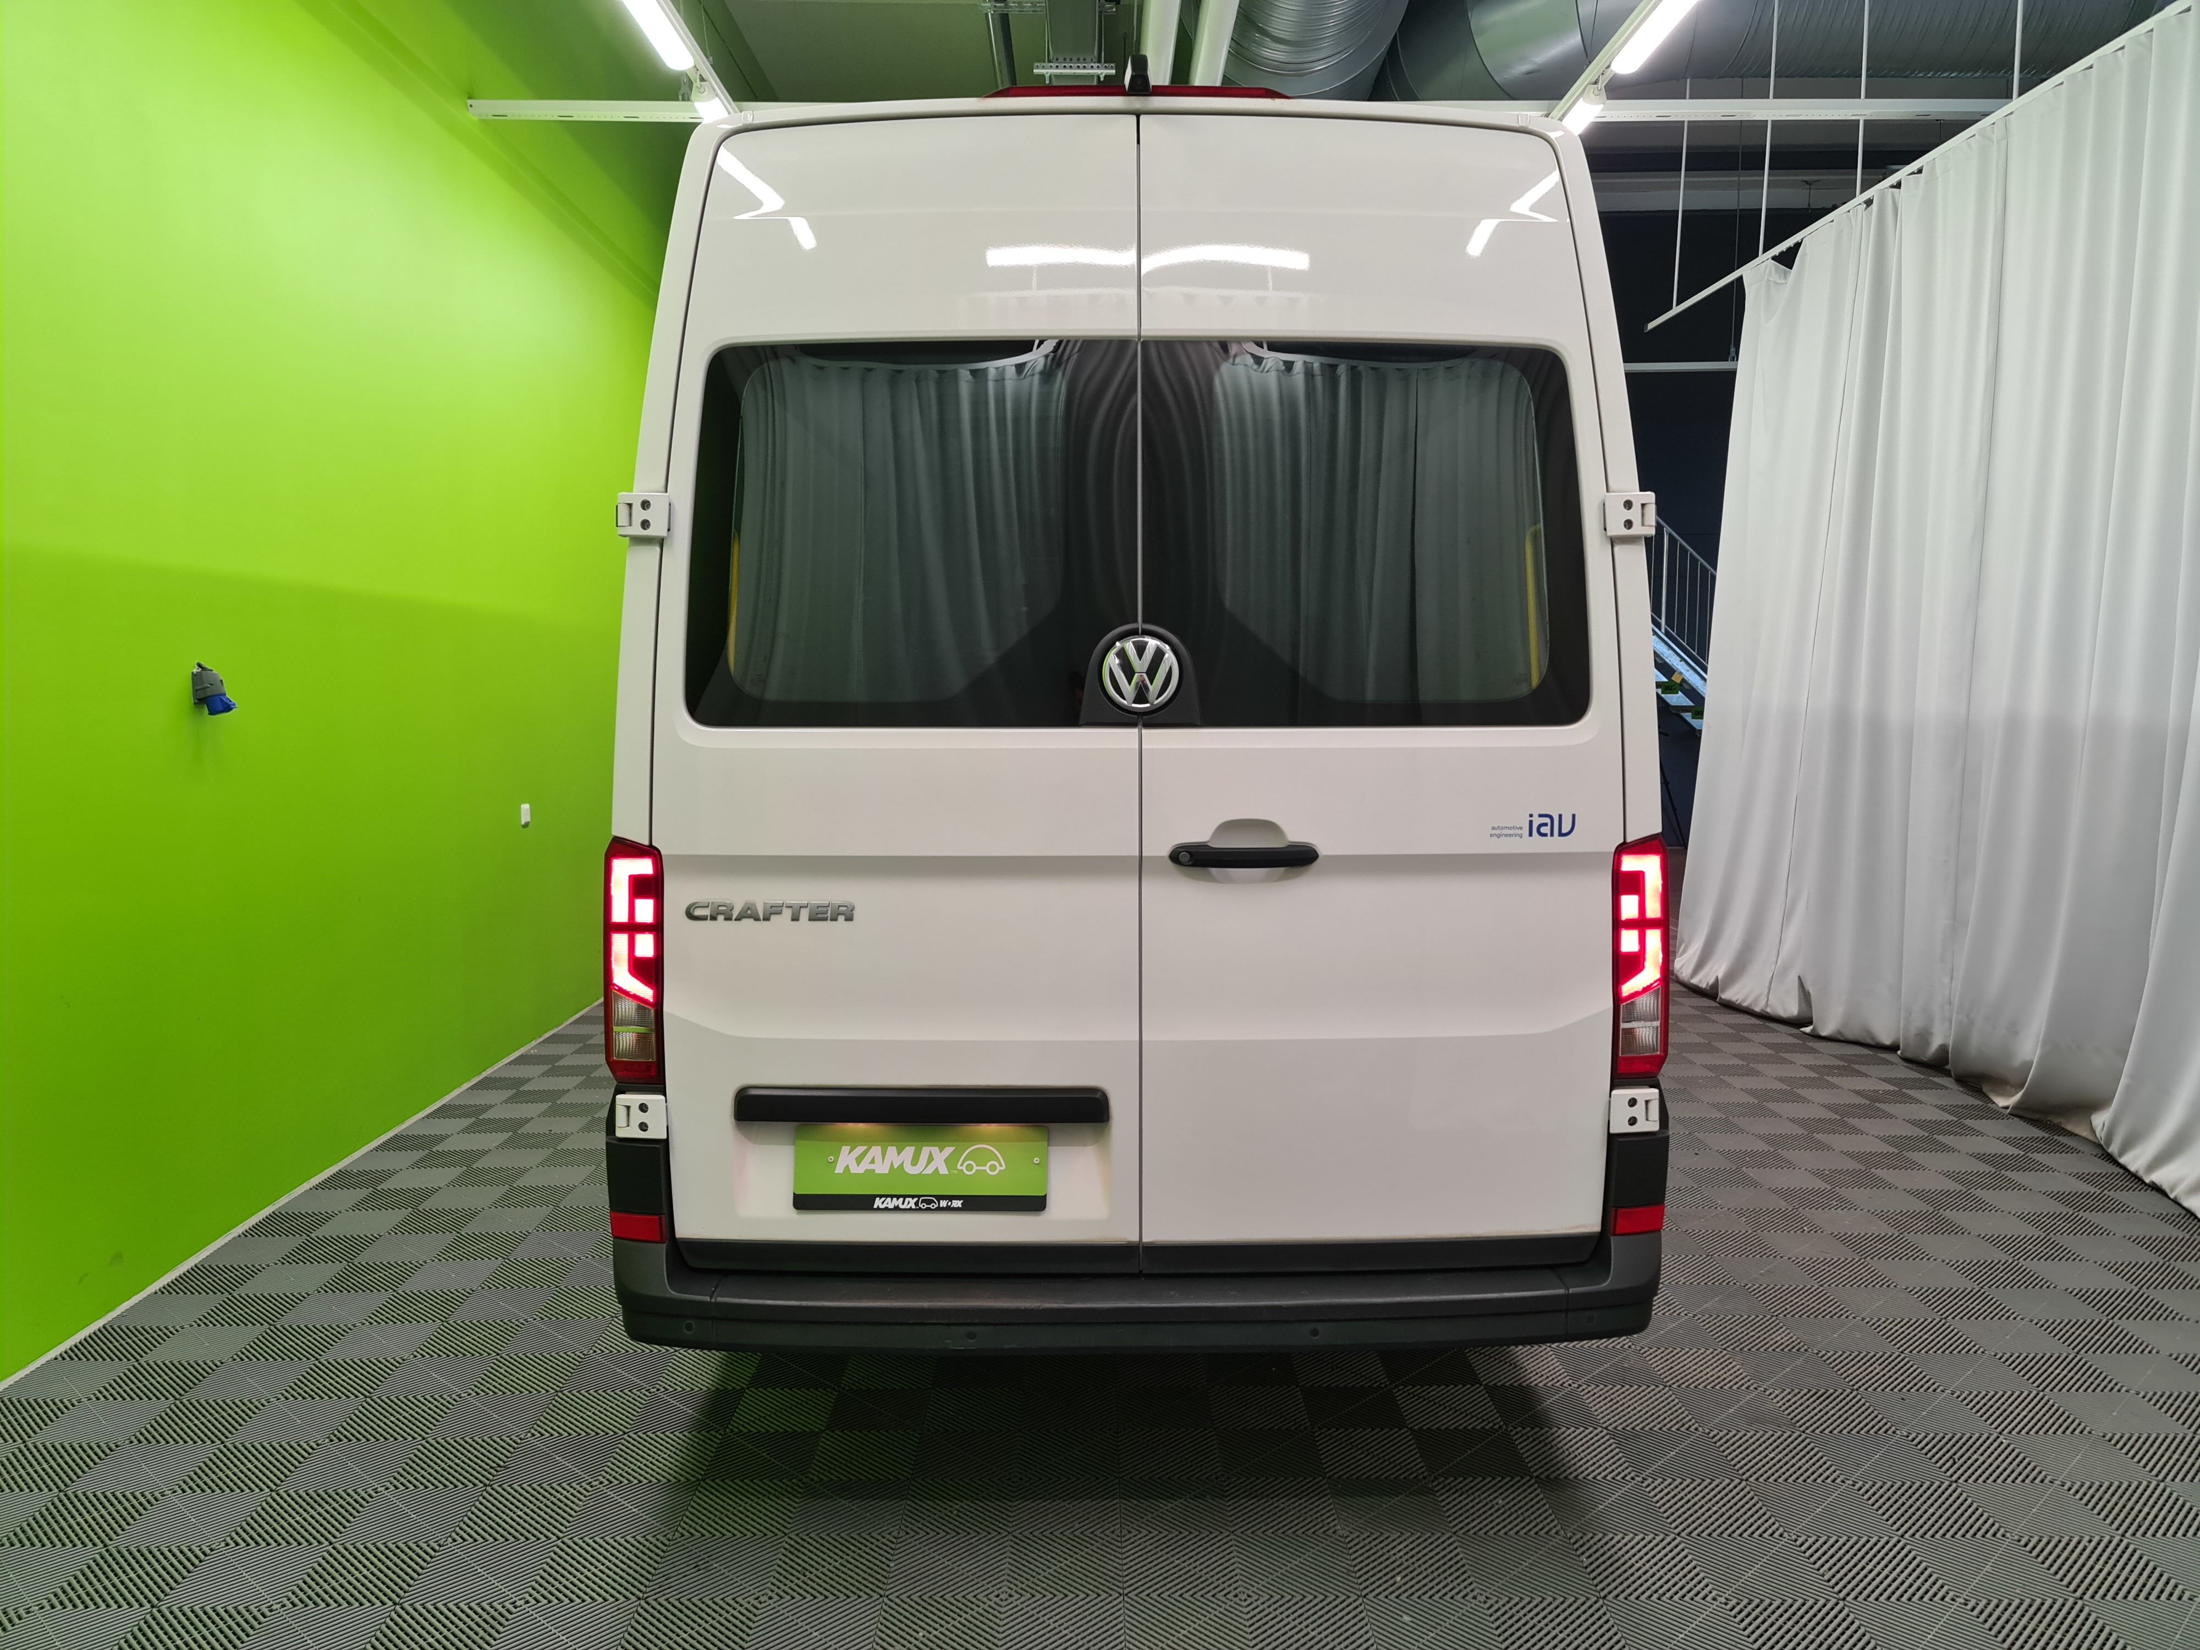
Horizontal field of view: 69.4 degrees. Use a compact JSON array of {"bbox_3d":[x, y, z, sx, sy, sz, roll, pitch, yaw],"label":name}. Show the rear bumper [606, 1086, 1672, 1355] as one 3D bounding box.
[{"bbox_3d":[0.065,0.697,2.855,1.910,0.397,0.340,0,5,0],"label":"rear bumper"}]

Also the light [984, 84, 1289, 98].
[{"bbox_3d":[0.070,-1.294,2.835,0.550,0.045,0.100,0,5,0],"label":"light"}]

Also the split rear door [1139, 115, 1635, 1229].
[{"bbox_3d":[0.493,-0.220,2.781,0.849,1.992,0.180,0,5,0],"label":"split rear door"}]

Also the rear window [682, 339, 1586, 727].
[{"bbox_3d":[0.064,-0.498,2.734,1.548,0.665,0.100,0,5,0],"label":"rear window"}]

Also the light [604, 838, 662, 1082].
[{"bbox_3d":[-0.835,0.244,2.864,0.117,0.439,0.150,0,5,0],"label":"light"}]

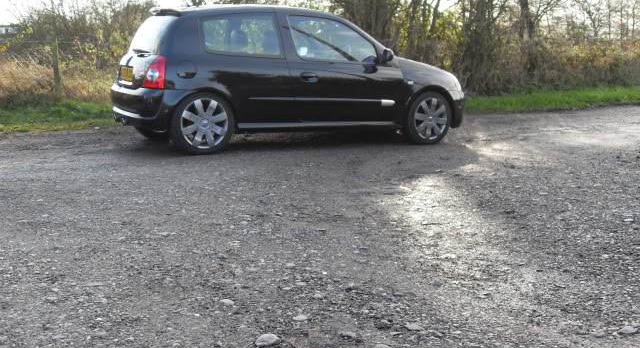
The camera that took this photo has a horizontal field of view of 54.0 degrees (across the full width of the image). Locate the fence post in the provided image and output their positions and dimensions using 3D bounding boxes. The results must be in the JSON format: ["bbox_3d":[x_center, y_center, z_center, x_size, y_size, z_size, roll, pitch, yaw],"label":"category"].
[{"bbox_3d":[-4.710,-1.838,11.223,0.110,1.134,0.110,-3,8,-22],"label":"fence post"}]

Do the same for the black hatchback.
[{"bbox_3d":[-0.202,-1.031,6.861,3.800,1.420,1.680,-4,9,-28],"label":"black hatchback"}]

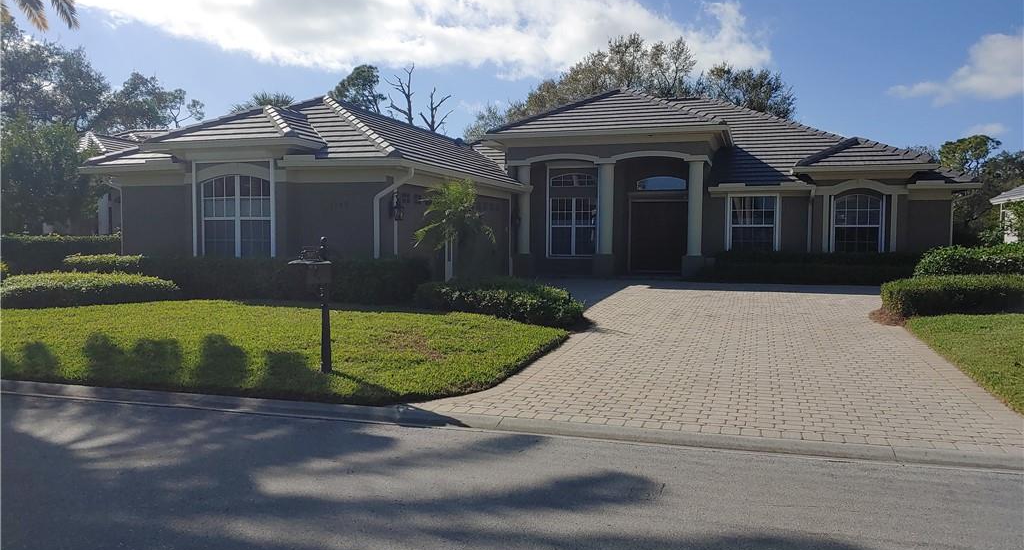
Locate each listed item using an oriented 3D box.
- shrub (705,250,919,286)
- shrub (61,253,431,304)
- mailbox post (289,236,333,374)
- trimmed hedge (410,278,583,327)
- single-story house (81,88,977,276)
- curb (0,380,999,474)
[{"bbox_3d":[8.496,-0.197,21.229,5.700,0.940,1.350,1,3,18],"label":"shrub"},{"bbox_3d":[-5.986,0.066,15.864,8.900,0.930,1.050,1,3,18],"label":"shrub"},{"bbox_3d":[-2.110,0.327,7.857,0.250,1.510,0.510,1,3,16],"label":"mailbox post"},{"bbox_3d":[-0.188,0.426,13.987,3.400,0.600,1.900,3,4,38],"label":"trimmed hedge"},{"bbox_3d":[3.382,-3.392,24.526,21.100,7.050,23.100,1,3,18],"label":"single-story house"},{"bbox_3d":[-0.890,1.247,6.393,9.380,0.120,0.320,1,3,15],"label":"curb"}]

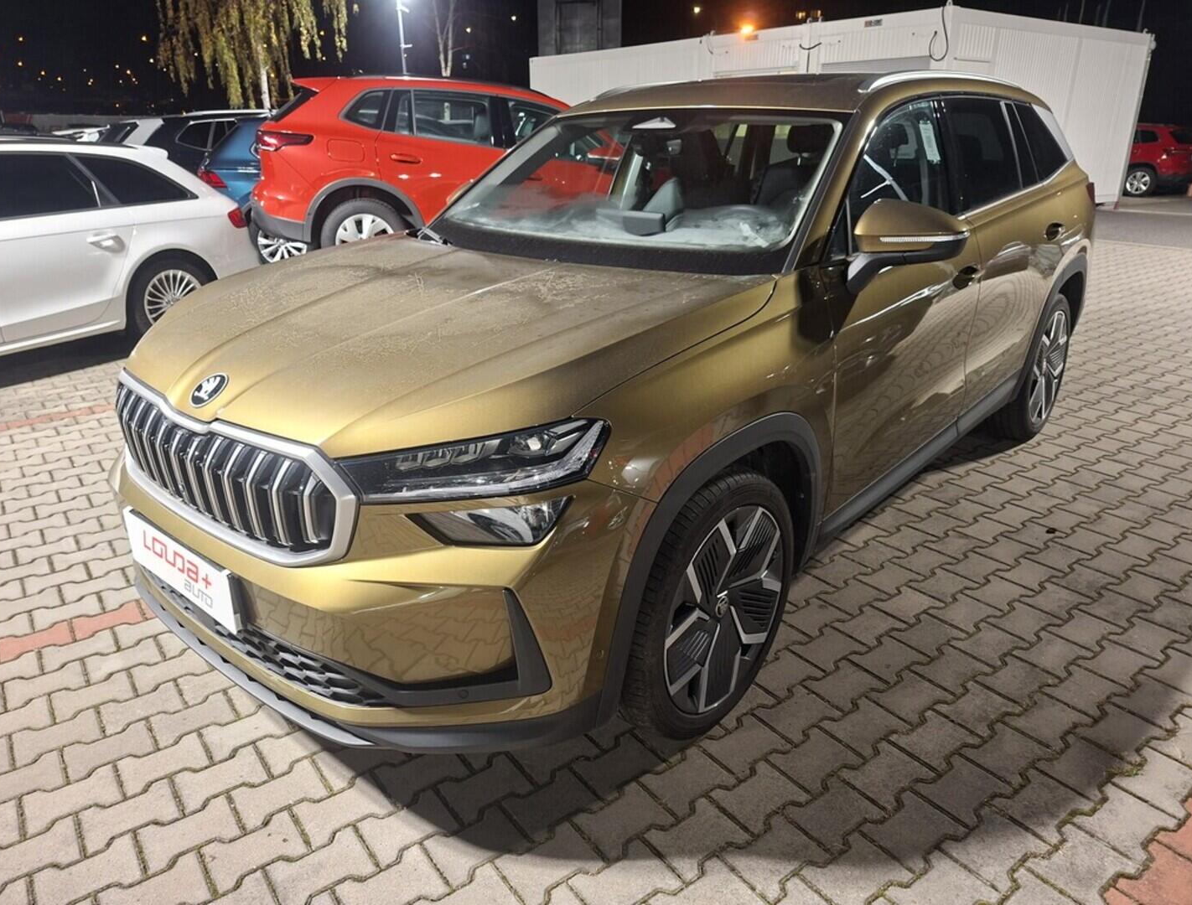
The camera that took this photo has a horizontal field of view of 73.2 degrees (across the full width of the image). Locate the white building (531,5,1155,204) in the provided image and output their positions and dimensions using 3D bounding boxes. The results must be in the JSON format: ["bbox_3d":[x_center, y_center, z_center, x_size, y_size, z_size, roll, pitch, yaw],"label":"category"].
[{"bbox_3d":[4.091,-7.063,17.218,6.066,2.901,11.139,-15,26,-32],"label":"white building"}]

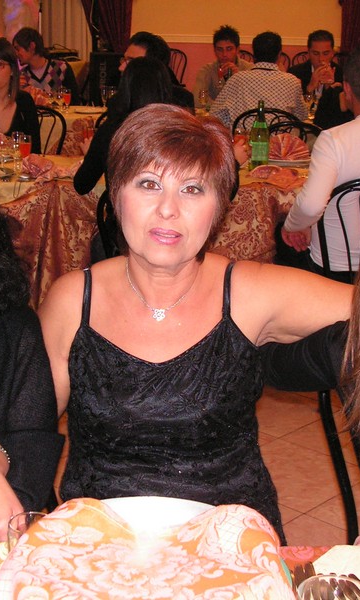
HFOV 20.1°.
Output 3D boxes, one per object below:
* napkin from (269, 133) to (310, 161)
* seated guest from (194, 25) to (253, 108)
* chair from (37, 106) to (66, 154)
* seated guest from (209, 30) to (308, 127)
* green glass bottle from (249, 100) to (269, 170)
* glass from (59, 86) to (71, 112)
[{"bbox_3d":[0.498,-0.694,4.628,0.190,0.115,0.080,1,16,0],"label":"napkin"},{"bbox_3d":[0.300,-1.239,7.095,0.520,1.320,0.720,2,16,6],"label":"seated guest"},{"bbox_3d":[-0.856,-0.730,6.138,0.420,0.890,0.480,2,16,0],"label":"chair"},{"bbox_3d":[0.507,-1.046,6.558,0.580,1.330,0.780,2,16,0],"label":"seated guest"},{"bbox_3d":[0.358,-0.737,4.550,0.085,0.304,0.085,2,16,0],"label":"green glass bottle"},{"bbox_3d":[-0.745,-1.323,6.649,0.075,0.165,0.075,1,16,0],"label":"glass"}]

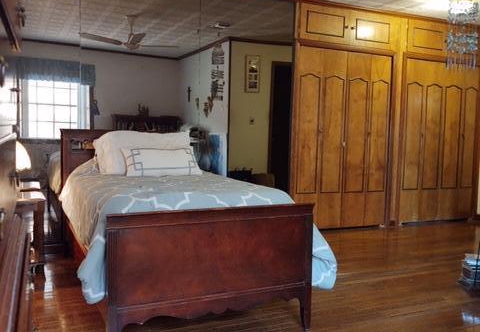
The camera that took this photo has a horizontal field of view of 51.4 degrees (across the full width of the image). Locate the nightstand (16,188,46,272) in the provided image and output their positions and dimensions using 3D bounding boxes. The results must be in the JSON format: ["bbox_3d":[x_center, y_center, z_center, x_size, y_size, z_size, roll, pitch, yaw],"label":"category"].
[{"bbox_3d":[-1.732,0.488,3.813,0.450,0.525,0.500,-1,5,-26],"label":"nightstand"}]

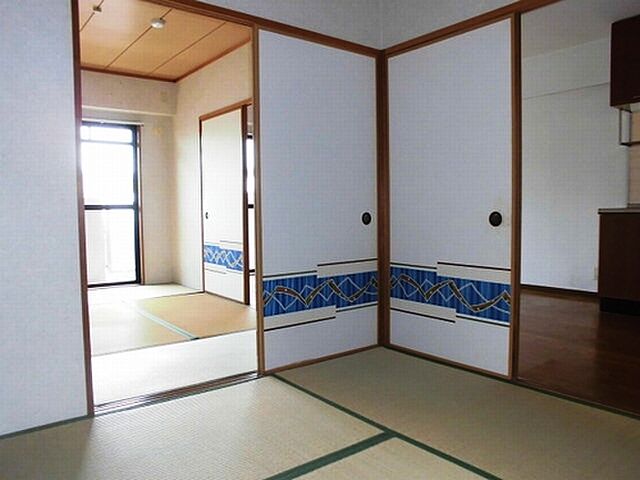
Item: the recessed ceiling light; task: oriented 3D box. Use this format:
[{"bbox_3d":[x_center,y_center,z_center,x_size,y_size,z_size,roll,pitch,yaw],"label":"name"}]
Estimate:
[{"bbox_3d":[-1.355,-1.792,4.011,0.130,0.040,0.130,-3,4,-38],"label":"recessed ceiling light"}]

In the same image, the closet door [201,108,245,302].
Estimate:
[{"bbox_3d":[-0.974,-0.317,4.799,0.035,1.790,0.920,-3,4,-38],"label":"closet door"}]

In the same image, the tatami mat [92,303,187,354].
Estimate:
[{"bbox_3d":[-1.732,0.668,3.664,0.880,0.035,1.740,-3,4,-38],"label":"tatami mat"}]

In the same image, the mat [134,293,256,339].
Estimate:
[{"bbox_3d":[-1.041,0.631,4.203,0.880,0.035,1.740,-3,4,-38],"label":"mat"}]

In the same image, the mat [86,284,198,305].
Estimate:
[{"bbox_3d":[-2.193,0.600,4.971,1.740,0.035,0.870,-3,4,-38],"label":"mat"}]

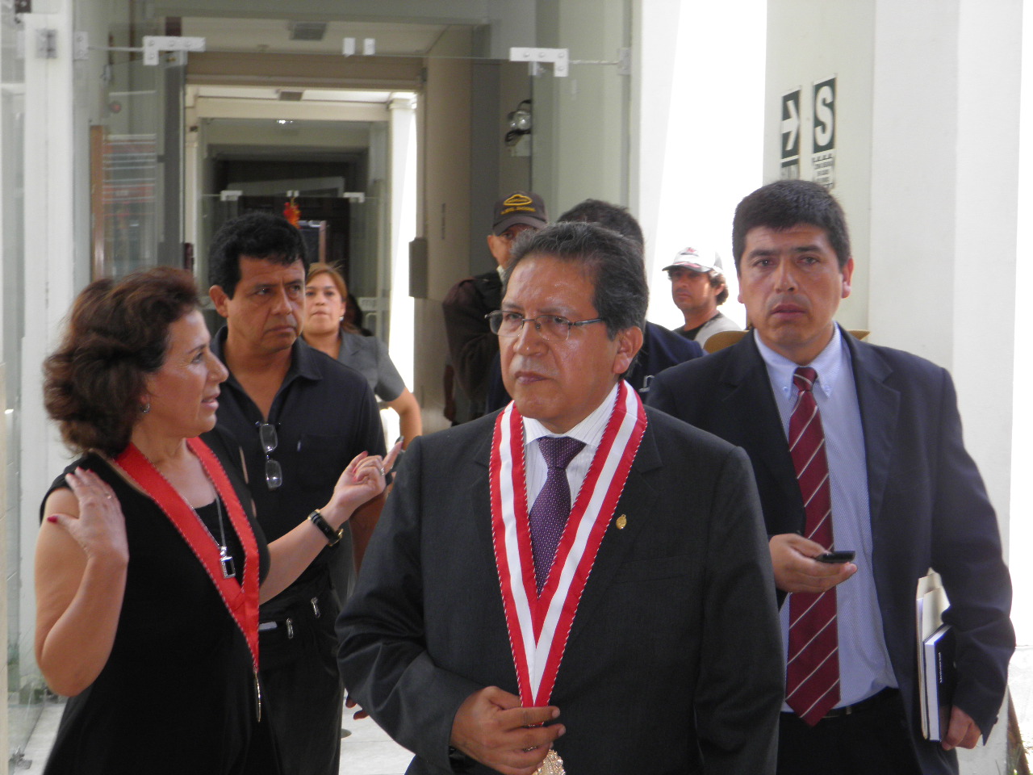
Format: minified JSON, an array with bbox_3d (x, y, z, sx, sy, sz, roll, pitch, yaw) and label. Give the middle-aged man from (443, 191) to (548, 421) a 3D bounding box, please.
[{"bbox_3d":[0.005,0.285,5.750,0.530,1.780,0.370,0,4,-13],"label":"middle-aged man"}]

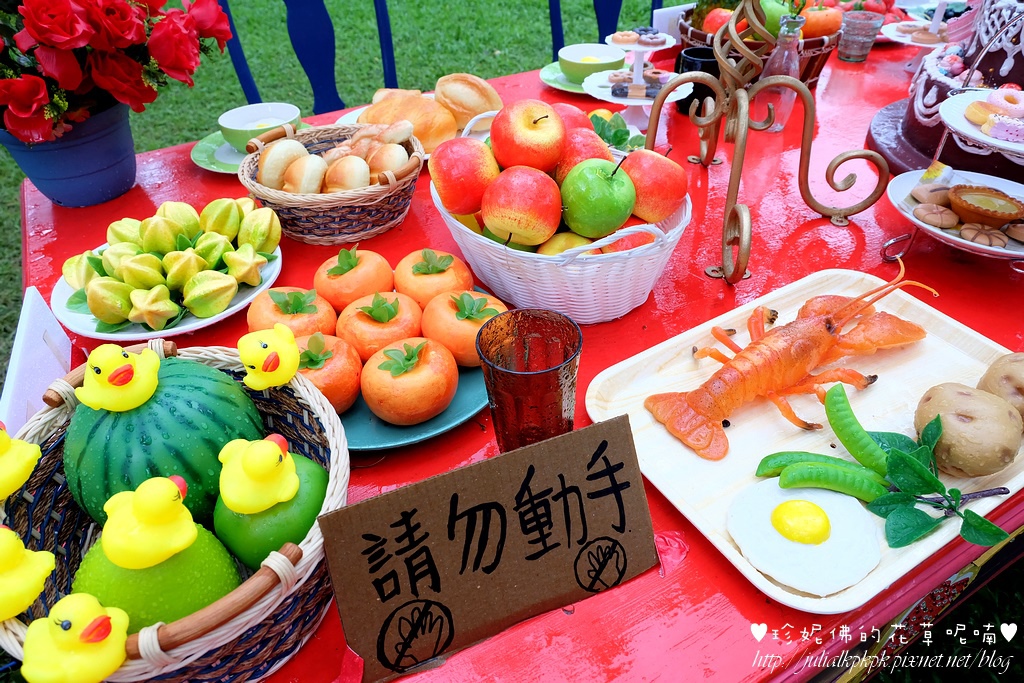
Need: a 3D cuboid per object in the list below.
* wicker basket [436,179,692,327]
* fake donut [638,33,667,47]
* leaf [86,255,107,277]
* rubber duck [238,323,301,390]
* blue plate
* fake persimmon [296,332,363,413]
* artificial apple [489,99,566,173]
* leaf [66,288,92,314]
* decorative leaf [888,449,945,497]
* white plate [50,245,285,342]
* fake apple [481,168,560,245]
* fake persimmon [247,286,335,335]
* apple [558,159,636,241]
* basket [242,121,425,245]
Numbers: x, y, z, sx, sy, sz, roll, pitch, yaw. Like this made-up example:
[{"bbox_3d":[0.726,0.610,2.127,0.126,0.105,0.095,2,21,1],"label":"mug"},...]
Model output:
[{"bbox_3d":[0.048,-0.129,0.728,0.246,0.110,0.287,-25,45,-27],"label":"wicker basket"},{"bbox_3d":[0.202,-0.431,0.975,0.041,0.014,0.041,-2,38,0],"label":"fake donut"},{"bbox_3d":[-0.437,-0.079,0.720,0.024,0.040,0.010,-32,35,-9],"label":"leaf"},{"bbox_3d":[-0.168,0.010,0.471,0.047,0.045,0.048,-53,41,-1],"label":"rubber duck"},{"bbox_3d":[-0.116,0.010,0.626,0.251,0.022,0.251,0,39,0],"label":"blue plate"},{"bbox_3d":[-0.161,0.026,0.563,0.075,0.058,0.075,-1,39,0],"label":"fake persimmon"},{"bbox_3d":[0.017,-0.209,0.698,0.080,0.073,0.080,4,70,-12],"label":"artificial apple"},{"bbox_3d":[-0.443,-0.043,0.710,0.042,0.012,0.035,-24,48,-21],"label":"leaf"},{"bbox_3d":[0.279,0.091,0.473,0.031,0.014,0.050,-32,63,-32],"label":"decorative leaf"},{"bbox_3d":[-0.354,-0.065,0.719,0.226,0.021,0.226,-2,39,0],"label":"white plate"},{"bbox_3d":[0.009,-0.131,0.658,0.076,0.076,0.074,12,56,8],"label":"fake apple"},{"bbox_3d":[-0.192,-0.014,0.597,0.075,0.064,0.075,-2,39,0],"label":"fake persimmon"},{"bbox_3d":[0.087,-0.144,0.689,0.075,0.076,0.075,21,33,-15],"label":"apple"},{"bbox_3d":[-0.218,-0.204,0.855,0.240,0.086,0.212,25,45,30],"label":"basket"}]

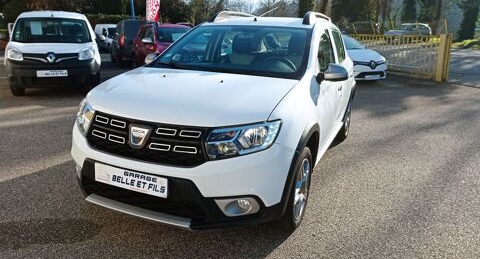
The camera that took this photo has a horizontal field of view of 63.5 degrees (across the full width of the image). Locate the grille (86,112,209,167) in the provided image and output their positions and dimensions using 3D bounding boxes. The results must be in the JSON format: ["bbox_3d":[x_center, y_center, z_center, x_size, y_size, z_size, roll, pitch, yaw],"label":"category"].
[{"bbox_3d":[-0.591,0.054,2.357,0.930,0.265,0.190,8,16,22],"label":"grille"}]

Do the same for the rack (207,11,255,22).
[{"bbox_3d":[-0.069,-1.303,4.550,0.060,0.130,1.300,8,16,22],"label":"rack"}]

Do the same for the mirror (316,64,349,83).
[{"bbox_3d":[0.739,-0.457,3.109,0.230,0.155,0.170,8,16,22],"label":"mirror"}]

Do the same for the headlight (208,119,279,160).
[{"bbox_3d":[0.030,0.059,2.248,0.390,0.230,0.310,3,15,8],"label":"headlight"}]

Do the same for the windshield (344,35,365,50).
[{"bbox_3d":[3.018,-2.604,11.458,1.360,0.160,0.880,-3,43,-21],"label":"windshield"}]

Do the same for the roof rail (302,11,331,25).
[{"bbox_3d":[0.840,-1.165,4.105,0.070,0.125,1.400,8,16,22],"label":"roof rail"}]

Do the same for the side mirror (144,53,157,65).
[{"bbox_3d":[-0.881,-0.692,3.755,0.230,0.155,0.170,8,16,22],"label":"side mirror"}]

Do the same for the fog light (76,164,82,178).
[{"bbox_3d":[-1.127,0.293,2.756,0.220,0.130,0.130,11,18,34],"label":"fog light"}]

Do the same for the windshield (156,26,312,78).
[{"bbox_3d":[-0.046,-0.726,3.441,1.400,0.160,0.920,8,42,22],"label":"windshield"}]

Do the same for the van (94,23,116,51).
[{"bbox_3d":[-7.500,-5.450,23.600,1.800,1.800,4.200,-9,17,-31],"label":"van"}]

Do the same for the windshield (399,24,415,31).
[{"bbox_3d":[12.019,-7.341,28.000,0.850,0.160,1.380,-33,25,-12],"label":"windshield"}]

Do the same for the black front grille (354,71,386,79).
[{"bbox_3d":[3.617,-1.508,10.750,1.040,0.190,0.140,-5,16,-21],"label":"black front grille"}]

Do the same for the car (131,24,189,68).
[{"bbox_3d":[-1.950,-2.340,11.550,1.790,1.620,4.180,-7,16,-25],"label":"car"}]

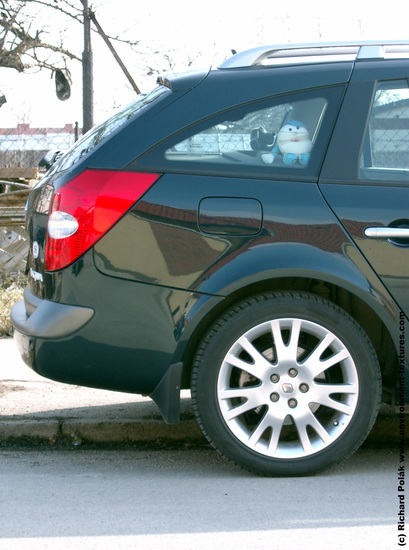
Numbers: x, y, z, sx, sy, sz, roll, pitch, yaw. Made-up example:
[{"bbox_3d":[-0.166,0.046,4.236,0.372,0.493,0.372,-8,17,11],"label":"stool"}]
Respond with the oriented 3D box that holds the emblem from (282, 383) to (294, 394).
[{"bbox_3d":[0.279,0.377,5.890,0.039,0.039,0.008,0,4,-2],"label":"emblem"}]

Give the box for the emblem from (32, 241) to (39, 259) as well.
[{"bbox_3d":[-0.582,-0.088,6.120,0.006,0.062,0.080,-1,4,-19],"label":"emblem"}]

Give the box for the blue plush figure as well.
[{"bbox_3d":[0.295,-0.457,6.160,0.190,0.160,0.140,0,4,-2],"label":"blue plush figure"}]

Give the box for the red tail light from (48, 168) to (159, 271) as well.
[{"bbox_3d":[-0.342,-0.180,5.920,0.390,0.340,0.180,0,4,-3],"label":"red tail light"}]

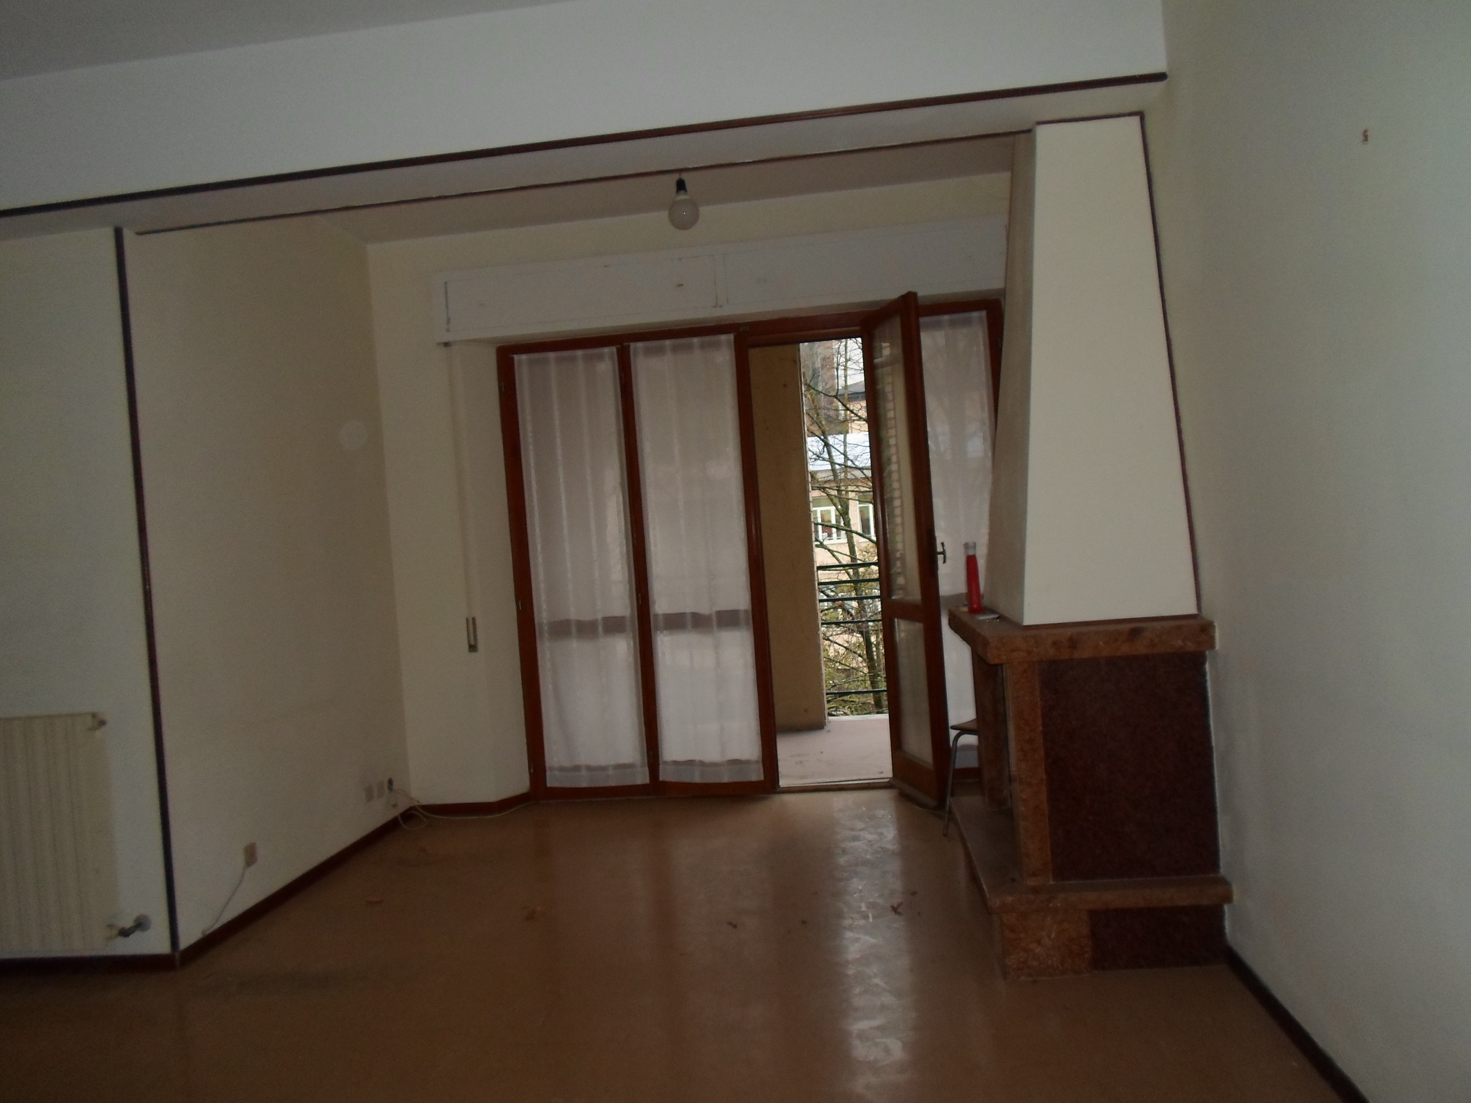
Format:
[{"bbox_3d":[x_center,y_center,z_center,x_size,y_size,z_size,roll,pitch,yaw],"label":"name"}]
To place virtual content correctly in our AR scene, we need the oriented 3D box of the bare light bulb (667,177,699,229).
[{"bbox_3d":[-0.209,-1.373,4.200,0.123,0.210,0.123,-4,0,6],"label":"bare light bulb"}]

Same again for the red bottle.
[{"bbox_3d":[0.845,0.093,3.793,0.048,0.253,0.048,-4,0,6],"label":"red bottle"}]

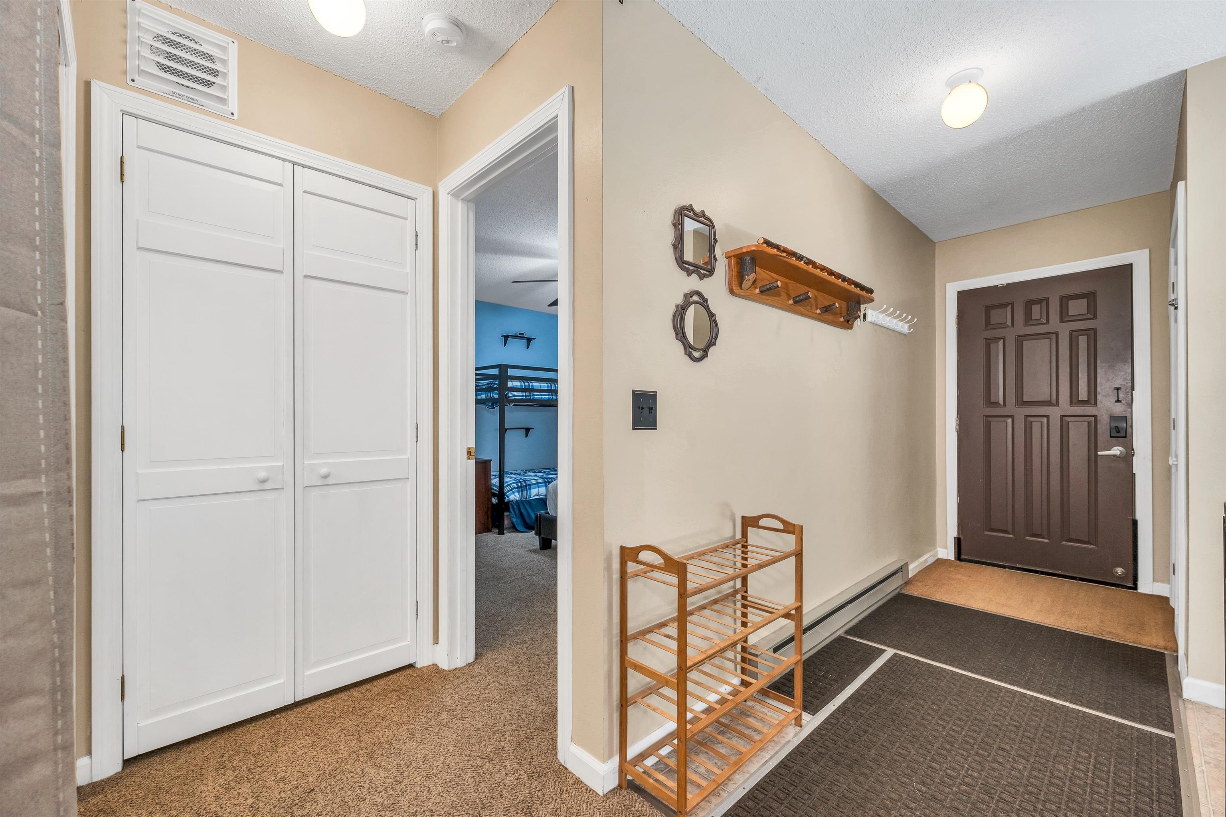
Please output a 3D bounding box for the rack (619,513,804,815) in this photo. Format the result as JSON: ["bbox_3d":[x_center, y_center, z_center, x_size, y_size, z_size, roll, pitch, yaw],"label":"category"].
[{"bbox_3d":[0.334,0.742,1.521,0.660,0.730,0.230,1,-1,-43],"label":"rack"}]

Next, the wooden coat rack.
[{"bbox_3d":[0.925,-0.520,2.161,1.234,0.185,0.140,1,-1,-43],"label":"wooden coat rack"}]

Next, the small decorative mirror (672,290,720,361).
[{"bbox_3d":[0.296,-0.285,1.659,0.264,0.250,0.025,1,-1,-43],"label":"small decorative mirror"}]

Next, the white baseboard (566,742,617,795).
[{"bbox_3d":[-0.060,1.058,1.425,0.070,0.093,0.145,1,-1,-43],"label":"white baseboard"}]

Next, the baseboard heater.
[{"bbox_3d":[1.224,1.045,2.489,1.850,0.150,0.063,1,-1,-43],"label":"baseboard heater"}]

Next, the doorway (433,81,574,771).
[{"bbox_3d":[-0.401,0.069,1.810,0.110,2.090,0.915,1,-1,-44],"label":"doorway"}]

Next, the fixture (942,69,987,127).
[{"bbox_3d":[1.420,-1.240,1.926,0.155,0.200,0.155,1,-1,-43],"label":"fixture"}]

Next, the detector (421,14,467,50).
[{"bbox_3d":[-0.598,-1.326,1.693,0.145,0.042,0.145,0,-1,0],"label":"detector"}]

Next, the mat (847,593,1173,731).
[{"bbox_3d":[1.857,1.119,2.290,0.810,0.012,1.065,1,-1,-43],"label":"mat"}]

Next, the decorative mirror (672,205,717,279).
[{"bbox_3d":[0.292,-0.576,1.655,0.256,0.252,0.025,1,-1,-43],"label":"decorative mirror"}]

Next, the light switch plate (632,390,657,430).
[{"bbox_3d":[0.106,0.007,1.493,0.115,0.118,0.012,1,-1,-43],"label":"light switch plate"}]

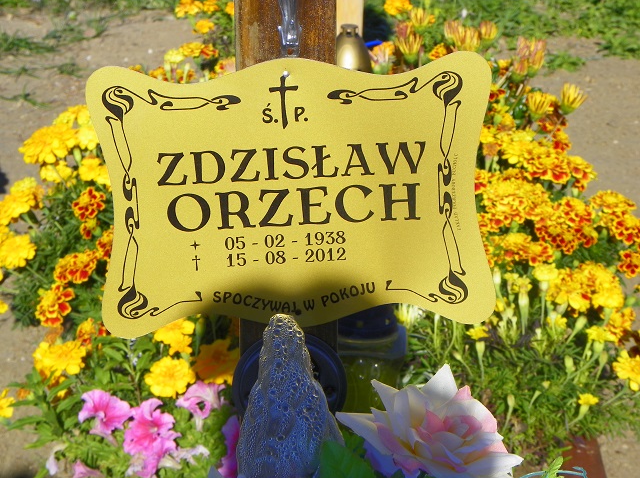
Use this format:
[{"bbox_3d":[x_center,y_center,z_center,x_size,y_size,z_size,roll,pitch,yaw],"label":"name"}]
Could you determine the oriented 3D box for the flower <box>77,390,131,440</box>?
[{"bbox_3d":[-0.176,0.144,2.180,0.043,0.034,0.031,9,26,18],"label":"flower"}]

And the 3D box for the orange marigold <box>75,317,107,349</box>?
[{"bbox_3d":[-0.198,0.082,2.320,0.029,0.019,0.026,0,25,0],"label":"orange marigold"}]

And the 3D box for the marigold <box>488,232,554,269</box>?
[{"bbox_3d":[0.182,0.010,2.400,0.058,0.020,0.040,0,25,0],"label":"marigold"}]

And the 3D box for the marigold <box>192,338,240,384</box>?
[{"bbox_3d":[-0.089,0.105,2.300,0.042,0.025,0.040,0,25,0],"label":"marigold"}]

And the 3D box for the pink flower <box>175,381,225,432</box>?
[{"bbox_3d":[-0.098,0.138,2.200,0.041,0.031,0.035,0,25,0],"label":"pink flower"}]

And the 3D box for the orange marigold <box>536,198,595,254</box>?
[{"bbox_3d":[0.226,-0.011,2.450,0.055,0.034,0.048,0,25,0],"label":"orange marigold"}]

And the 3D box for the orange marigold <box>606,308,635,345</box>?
[{"bbox_3d":[0.269,0.078,2.380,0.026,0.024,0.026,0,25,0],"label":"orange marigold"}]

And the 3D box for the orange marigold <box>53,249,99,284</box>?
[{"bbox_3d":[-0.218,0.025,2.380,0.038,0.020,0.032,0,25,0],"label":"orange marigold"}]

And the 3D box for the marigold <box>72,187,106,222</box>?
[{"bbox_3d":[-0.209,-0.031,2.420,0.031,0.021,0.028,0,25,0],"label":"marigold"}]

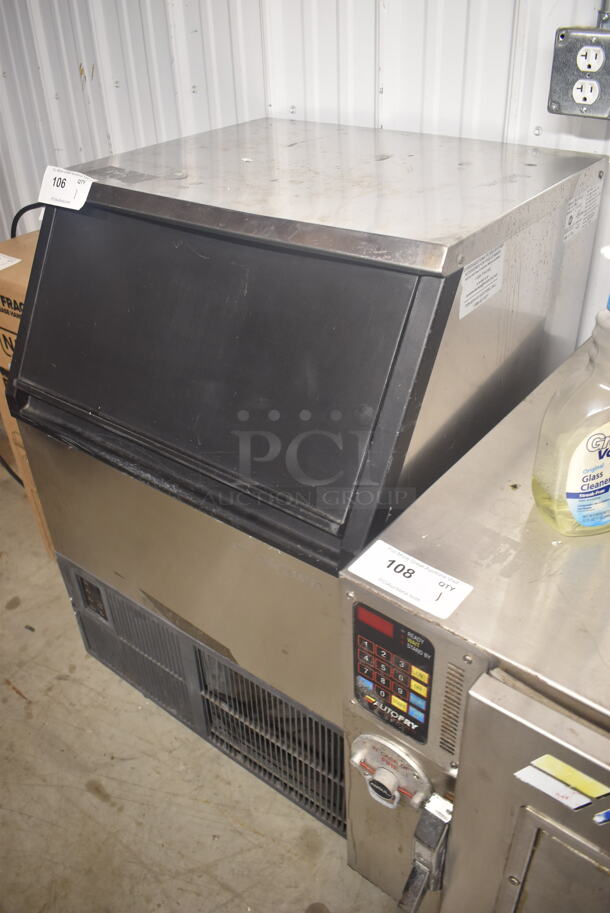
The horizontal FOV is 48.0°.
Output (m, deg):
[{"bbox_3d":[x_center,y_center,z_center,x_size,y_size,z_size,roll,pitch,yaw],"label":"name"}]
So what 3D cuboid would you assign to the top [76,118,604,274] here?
[{"bbox_3d":[0.032,-0.401,0.976,0.615,0.031,0.500,22,41,29],"label":"top"}]

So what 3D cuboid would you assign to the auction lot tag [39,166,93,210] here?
[{"bbox_3d":[-0.324,-0.361,0.930,0.100,0.050,0.007,22,9,29],"label":"auction lot tag"}]

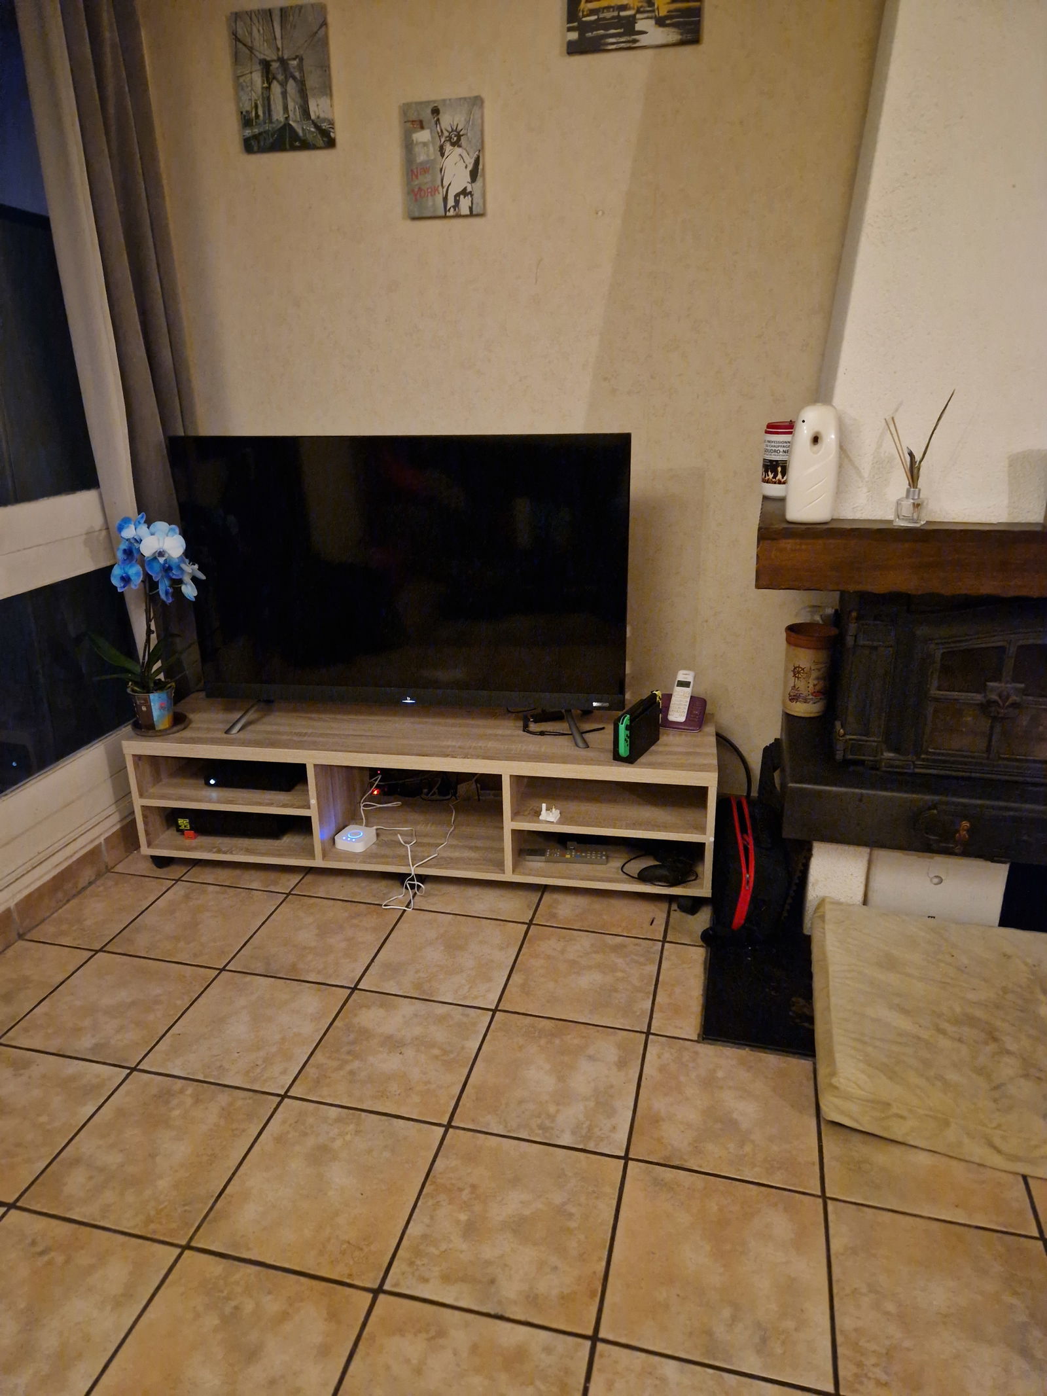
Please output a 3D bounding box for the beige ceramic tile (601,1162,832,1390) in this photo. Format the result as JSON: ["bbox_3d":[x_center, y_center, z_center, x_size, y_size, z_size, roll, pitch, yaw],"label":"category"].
[{"bbox_3d":[0.310,0.900,1.472,0.333,0.010,0.333,4,21,14],"label":"beige ceramic tile"}]

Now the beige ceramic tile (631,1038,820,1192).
[{"bbox_3d":[0.391,0.786,1.776,0.333,0.010,0.333,4,21,14],"label":"beige ceramic tile"}]

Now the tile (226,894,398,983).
[{"bbox_3d":[-0.509,0.604,2.318,0.333,0.010,0.333,4,21,14],"label":"tile"}]

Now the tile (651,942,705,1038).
[{"bbox_3d":[0.364,0.672,2.143,0.100,0.010,0.333,4,21,13],"label":"tile"}]

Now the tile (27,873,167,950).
[{"bbox_3d":[-1.127,0.571,2.498,0.220,0.010,0.333,4,21,13],"label":"tile"}]

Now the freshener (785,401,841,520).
[{"bbox_3d":[0.558,-0.454,1.786,0.081,0.222,0.072,3,21,11],"label":"freshener"}]

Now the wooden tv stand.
[{"bbox_3d":[-0.270,0.273,2.658,1.593,0.410,0.413,2,20,10],"label":"wooden tv stand"}]

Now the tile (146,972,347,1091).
[{"bbox_3d":[-0.598,0.726,2.036,0.333,0.010,0.333,4,21,13],"label":"tile"}]

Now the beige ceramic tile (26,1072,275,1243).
[{"bbox_3d":[-0.680,0.842,1.726,0.333,0.010,0.333,4,21,13],"label":"beige ceramic tile"}]

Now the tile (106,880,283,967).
[{"bbox_3d":[-0.850,0.590,2.433,0.333,0.010,0.333,4,21,13],"label":"tile"}]

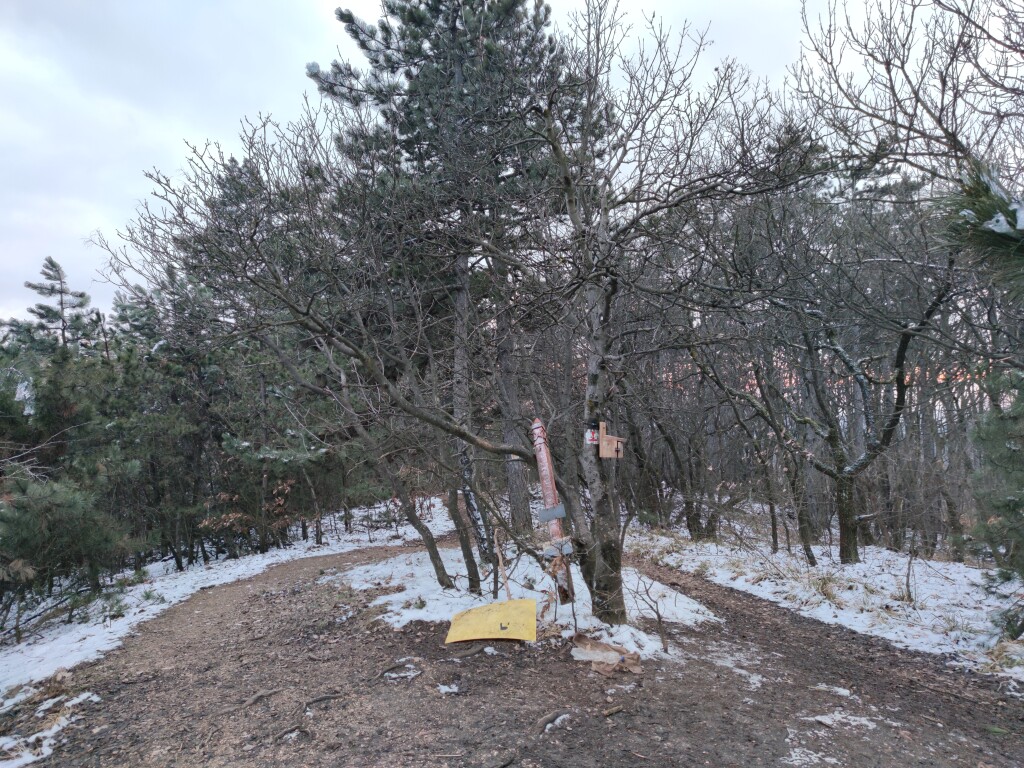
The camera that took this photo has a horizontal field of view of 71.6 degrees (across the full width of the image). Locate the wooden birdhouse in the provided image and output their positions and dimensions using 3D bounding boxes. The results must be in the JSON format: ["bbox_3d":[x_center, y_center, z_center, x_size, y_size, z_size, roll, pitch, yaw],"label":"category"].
[{"bbox_3d":[0.745,0.422,5.300,0.170,0.265,0.140,-1,-2,20],"label":"wooden birdhouse"}]

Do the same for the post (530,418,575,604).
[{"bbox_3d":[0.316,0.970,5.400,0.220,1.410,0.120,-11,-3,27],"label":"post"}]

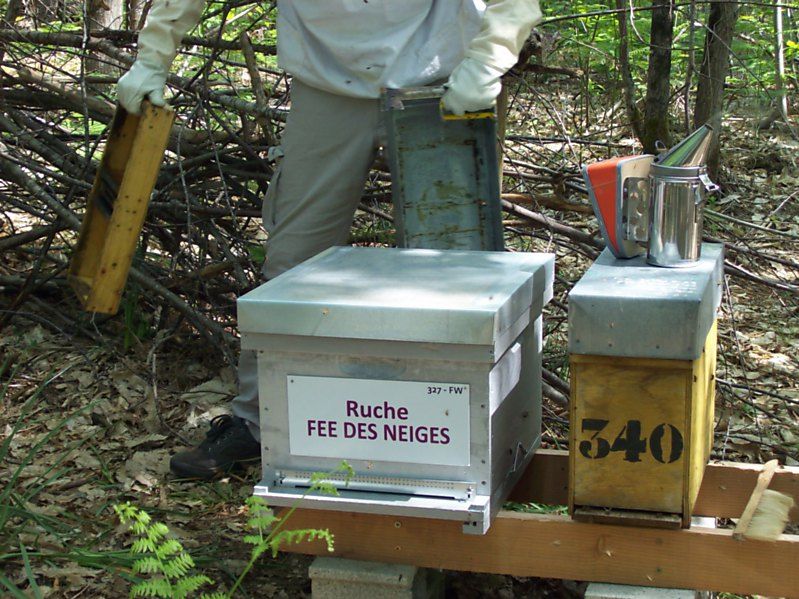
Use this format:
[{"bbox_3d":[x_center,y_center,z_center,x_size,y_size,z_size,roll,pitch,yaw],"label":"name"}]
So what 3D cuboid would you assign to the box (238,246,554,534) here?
[{"bbox_3d":[0.015,0.150,3.114,0.470,0.398,0.560,2,13,16],"label":"box"}]

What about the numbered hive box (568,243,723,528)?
[{"bbox_3d":[0.475,0.143,3.062,0.224,0.414,0.533,2,13,15],"label":"numbered hive box"}]

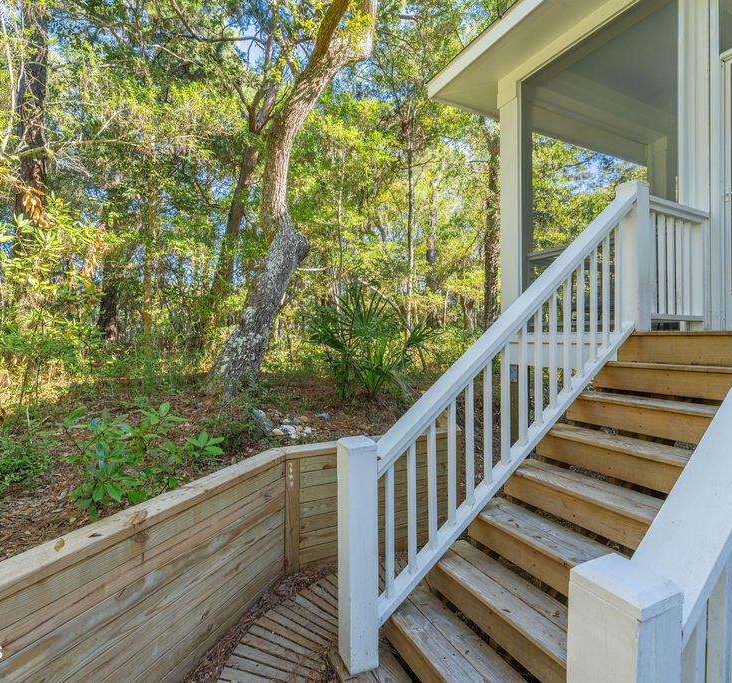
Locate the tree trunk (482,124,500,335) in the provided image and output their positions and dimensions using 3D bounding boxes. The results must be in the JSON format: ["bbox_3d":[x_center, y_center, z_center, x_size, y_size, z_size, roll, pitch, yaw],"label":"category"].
[{"bbox_3d":[3.000,-2.550,9.500,0.420,5.180,0.400,0,0,0],"label":"tree trunk"}]

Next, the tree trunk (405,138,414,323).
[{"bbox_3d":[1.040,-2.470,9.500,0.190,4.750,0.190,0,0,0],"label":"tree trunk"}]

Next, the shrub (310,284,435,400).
[{"bbox_3d":[0.085,0.010,4.500,1.450,1.300,1.350,0,0,0],"label":"shrub"}]

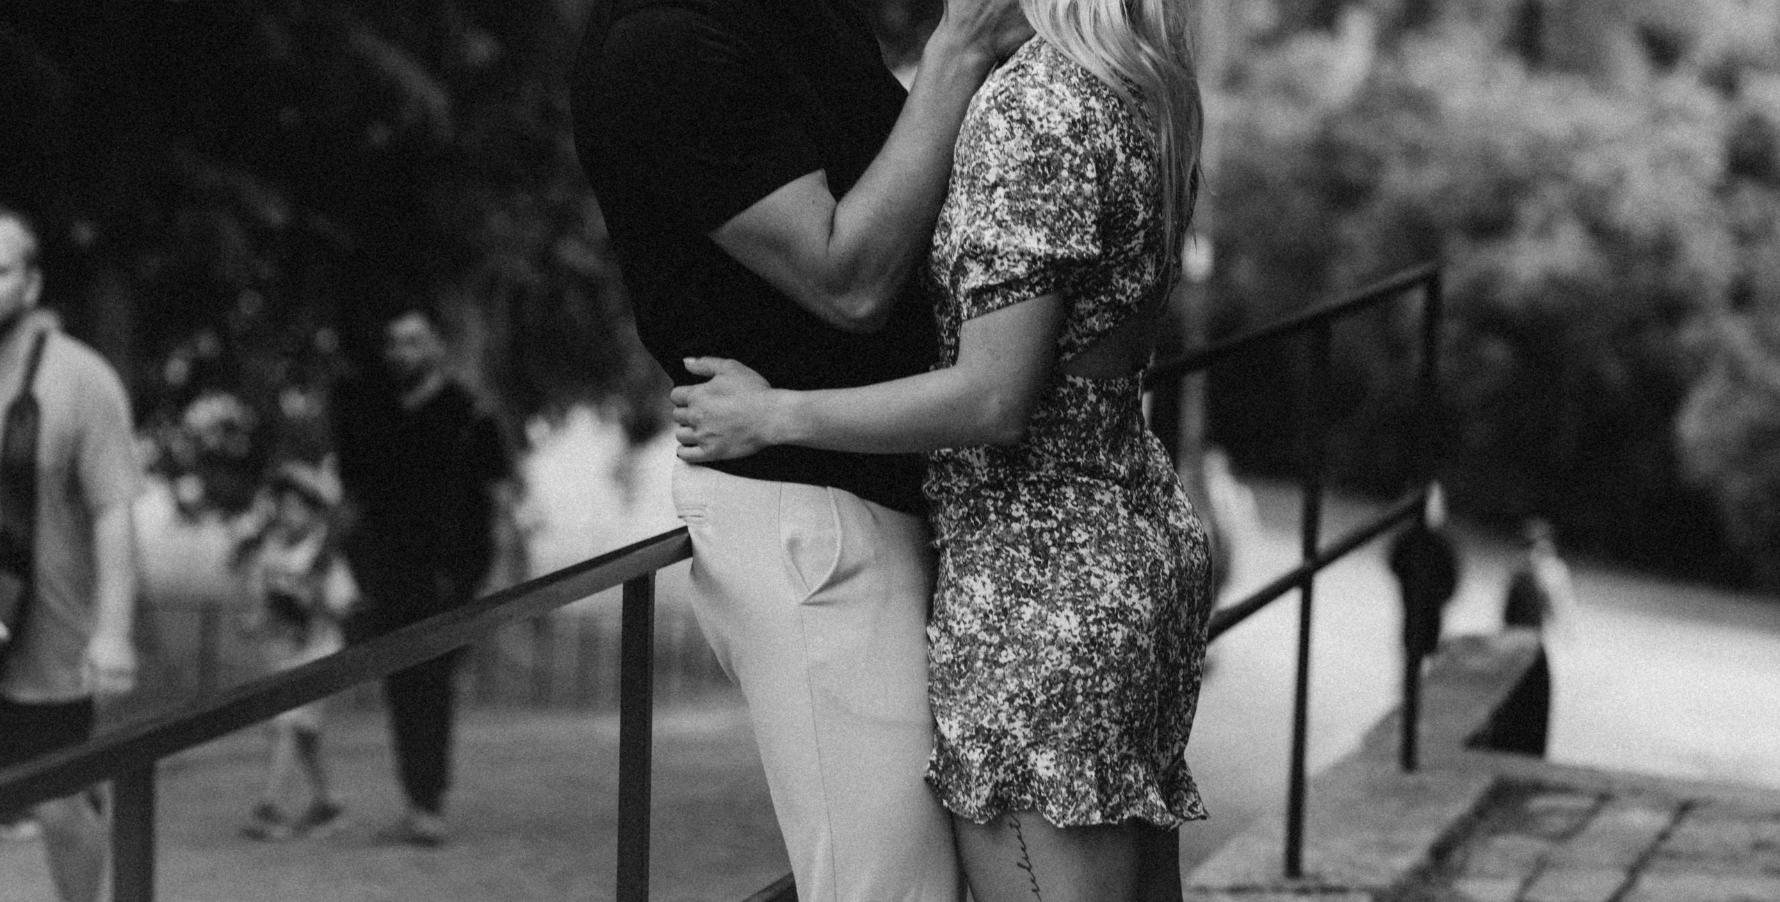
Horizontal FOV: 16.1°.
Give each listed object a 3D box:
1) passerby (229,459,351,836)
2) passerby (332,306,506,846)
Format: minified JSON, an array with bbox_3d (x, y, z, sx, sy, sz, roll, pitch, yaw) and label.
[{"bbox_3d":[-1.979,0.660,20.900,0.370,1.250,0.400,5,7,30],"label":"passerby"},{"bbox_3d":[-1.549,0.410,20.800,0.540,1.770,0.400,3,6,16],"label":"passerby"}]

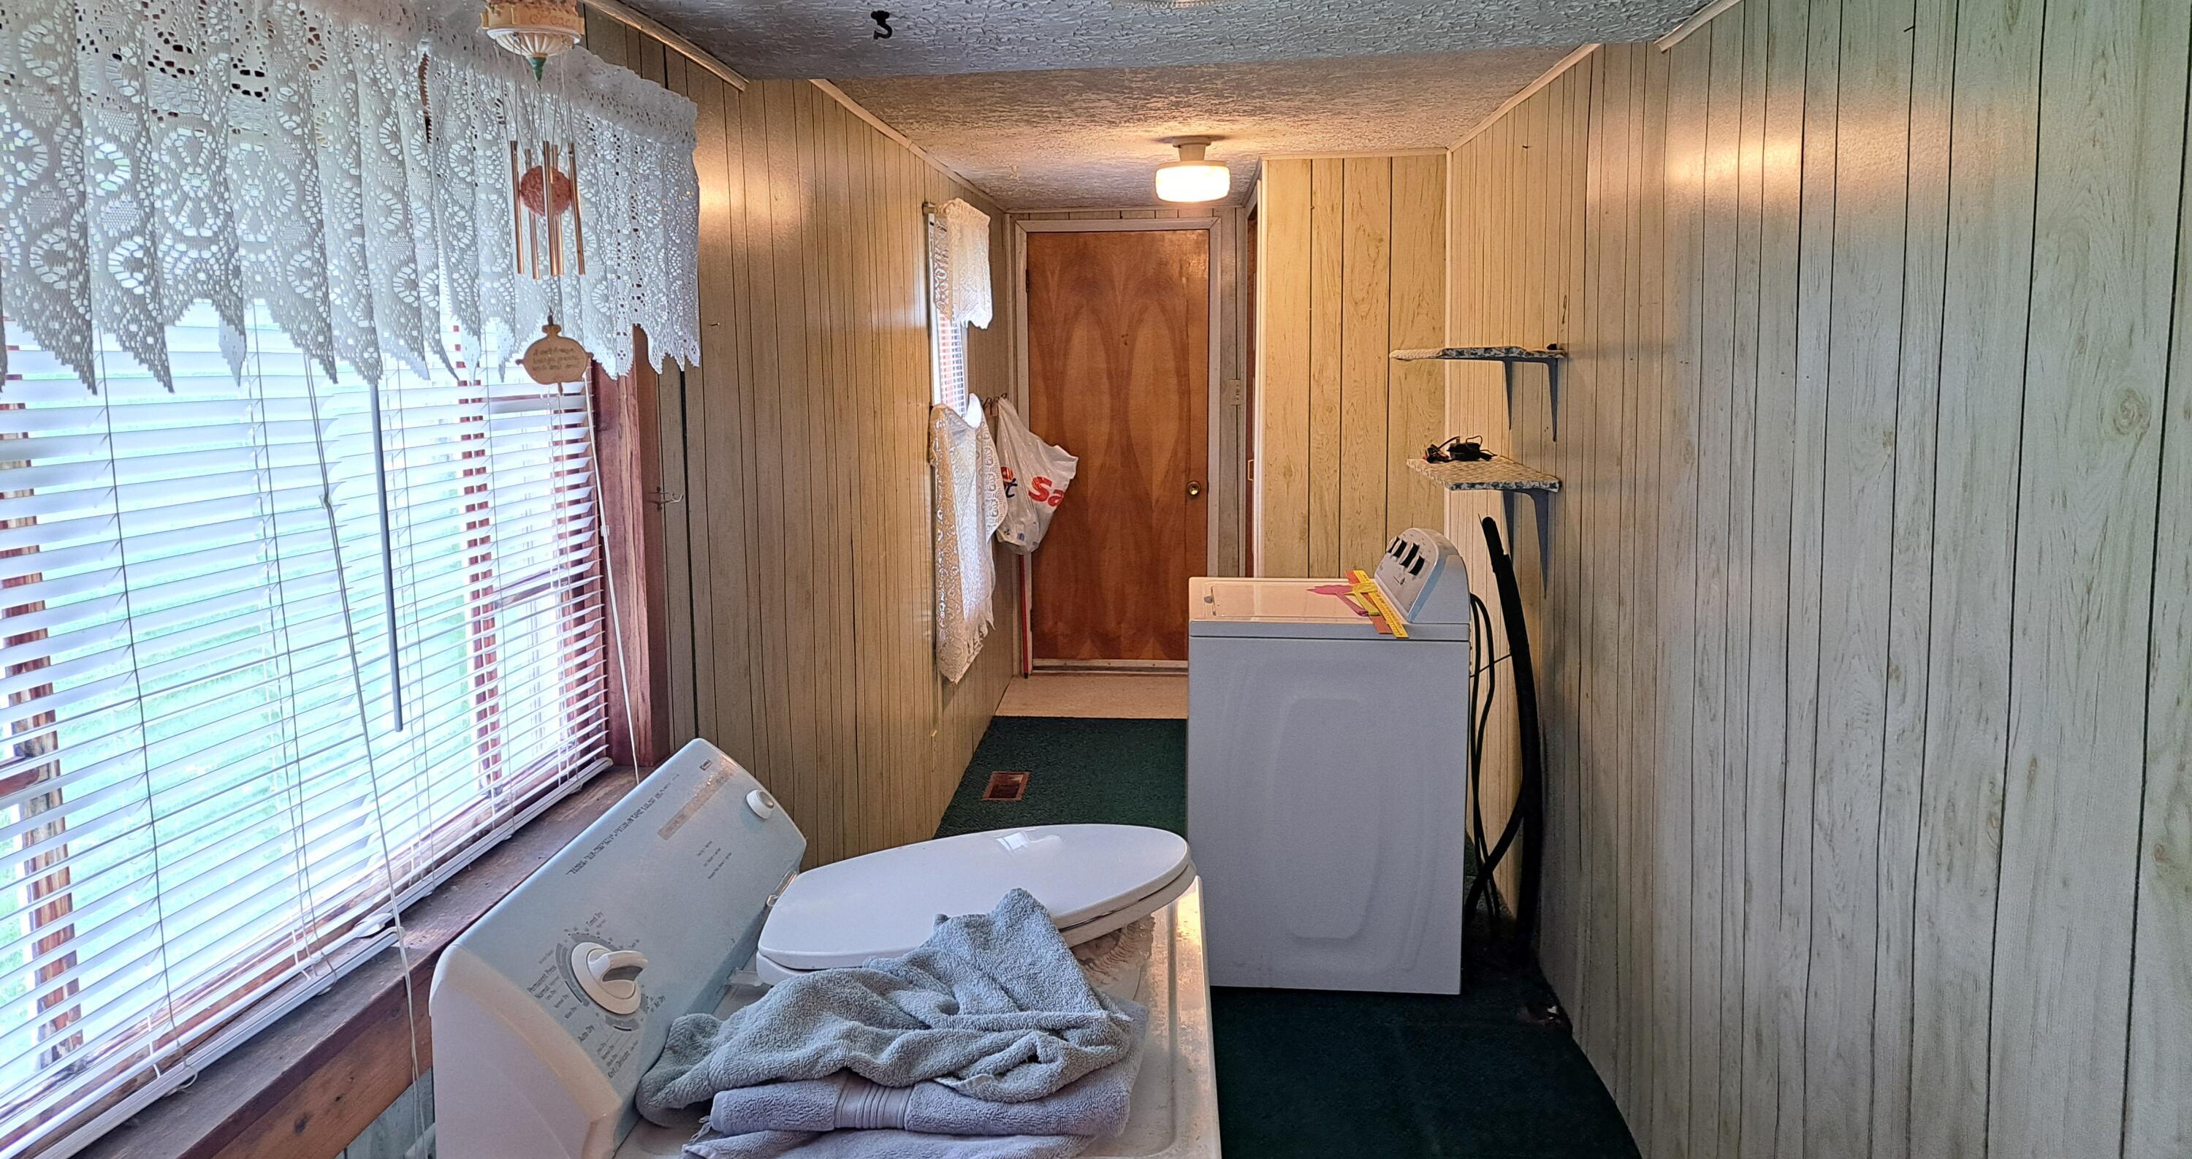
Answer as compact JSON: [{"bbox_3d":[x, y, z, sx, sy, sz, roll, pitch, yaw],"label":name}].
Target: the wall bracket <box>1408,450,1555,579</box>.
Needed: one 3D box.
[{"bbox_3d":[0.970,-0.159,3.914,0.246,0.275,0.790,-1,9,4],"label":"wall bracket"}]

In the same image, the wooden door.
[{"bbox_3d":[0.110,-0.603,7.112,0.836,2.001,0.045,-1,9,4],"label":"wooden door"}]

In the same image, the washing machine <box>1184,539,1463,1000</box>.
[{"bbox_3d":[0.568,0.400,3.875,0.650,1.120,0.670,-1,9,4],"label":"washing machine"}]

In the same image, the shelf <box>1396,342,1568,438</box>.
[{"bbox_3d":[0.947,-0.477,3.836,0.275,0.220,0.830,-1,9,4],"label":"shelf"}]

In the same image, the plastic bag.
[{"bbox_3d":[-0.250,-0.451,6.552,0.340,0.675,0.330,-1,9,4],"label":"plastic bag"}]

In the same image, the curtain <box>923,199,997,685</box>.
[{"bbox_3d":[-0.449,-0.525,5.602,0.130,1.640,1.060,0,9,4],"label":"curtain"}]

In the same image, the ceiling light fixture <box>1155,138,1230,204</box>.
[{"bbox_3d":[0.302,-1.262,4.705,0.224,0.190,0.225,-1,9,4],"label":"ceiling light fixture"}]

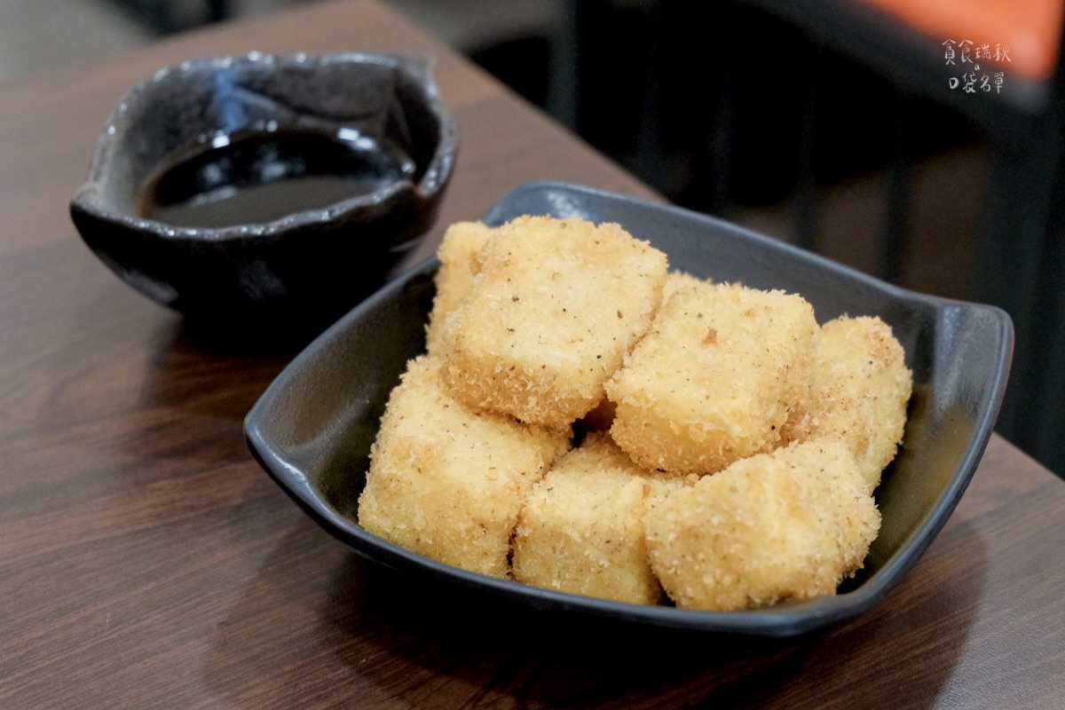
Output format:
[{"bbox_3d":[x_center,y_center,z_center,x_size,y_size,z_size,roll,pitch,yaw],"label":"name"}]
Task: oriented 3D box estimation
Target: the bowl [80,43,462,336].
[{"bbox_3d":[-0.075,-0.040,0.640,0.108,0.054,0.104,0,34,0],"label":"bowl"}]

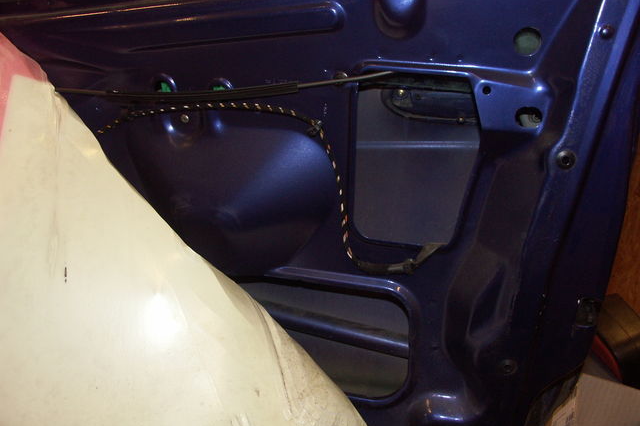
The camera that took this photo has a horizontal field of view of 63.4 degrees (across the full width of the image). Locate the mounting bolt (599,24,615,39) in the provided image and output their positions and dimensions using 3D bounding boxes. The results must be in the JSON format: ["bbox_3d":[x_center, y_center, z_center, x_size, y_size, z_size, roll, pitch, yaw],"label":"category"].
[{"bbox_3d":[0.346,-0.218,0.624,0.018,0.018,0.010,3,11,13],"label":"mounting bolt"}]

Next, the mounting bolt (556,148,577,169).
[{"bbox_3d":[0.314,-0.068,0.660,0.025,0.025,0.010,3,11,13],"label":"mounting bolt"}]

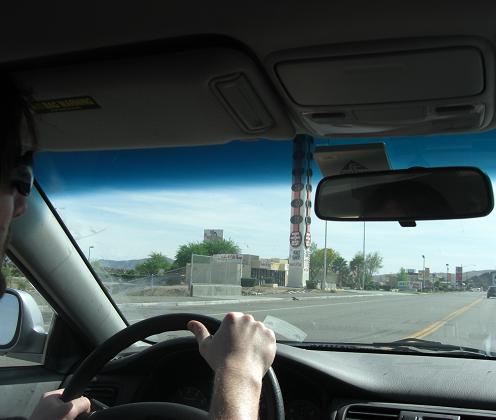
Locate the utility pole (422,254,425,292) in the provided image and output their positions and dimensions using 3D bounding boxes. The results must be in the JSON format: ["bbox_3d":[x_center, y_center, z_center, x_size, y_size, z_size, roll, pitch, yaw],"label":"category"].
[{"bbox_3d":[41.398,14.979,145.000,0.500,9.000,0.500,0,-7,22],"label":"utility pole"}]

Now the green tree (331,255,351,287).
[{"bbox_3d":[16.854,11.206,112.000,3.640,6.190,3.460,0,-7,22],"label":"green tree"}]

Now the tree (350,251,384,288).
[{"bbox_3d":[21.591,10.932,112.000,5.830,7.110,5.540,0,-7,22],"label":"tree"}]

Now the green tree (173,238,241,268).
[{"bbox_3d":[-5.941,7.086,88.000,9.730,6.010,7.790,0,-7,22],"label":"green tree"}]

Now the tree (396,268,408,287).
[{"bbox_3d":[41.471,18.119,165.000,3.220,5.910,3.060,0,-7,22],"label":"tree"}]

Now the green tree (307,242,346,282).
[{"bbox_3d":[14.873,10.196,115.000,7.110,8.230,6.400,0,-7,22],"label":"green tree"}]

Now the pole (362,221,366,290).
[{"bbox_3d":[19.900,7.089,105.000,0.300,13.300,0.300,0,-7,22],"label":"pole"}]

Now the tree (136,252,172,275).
[{"bbox_3d":[-13.385,8.017,88.000,5.150,3.870,4.640,0,-7,22],"label":"tree"}]

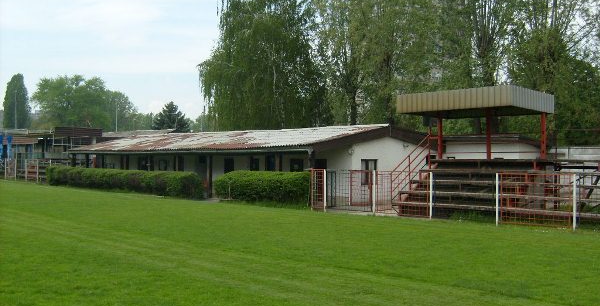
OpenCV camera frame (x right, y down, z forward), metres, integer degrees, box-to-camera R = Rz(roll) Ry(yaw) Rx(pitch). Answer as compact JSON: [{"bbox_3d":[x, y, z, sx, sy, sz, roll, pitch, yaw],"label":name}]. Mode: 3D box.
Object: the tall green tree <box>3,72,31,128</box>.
[{"bbox_3d":[-52.336,-6.217,112.000,5.169,16.734,5.169,0,0,0],"label":"tall green tree"}]

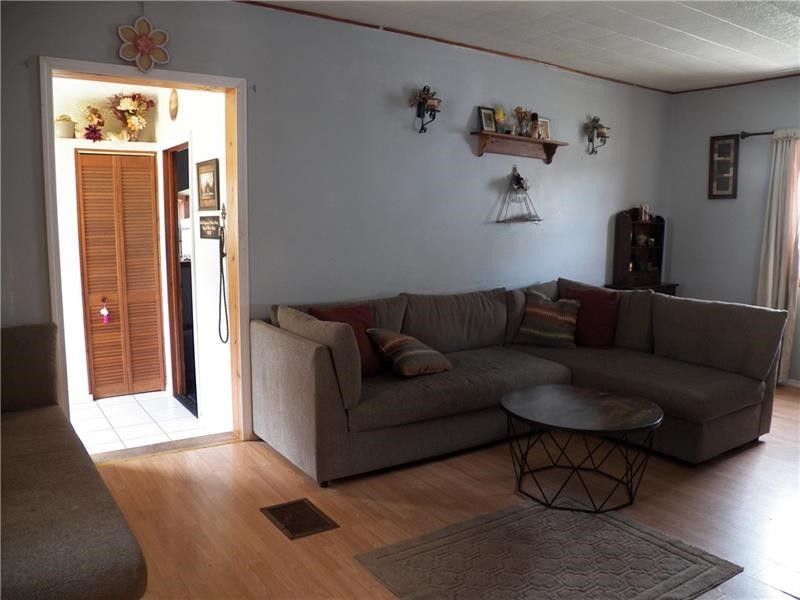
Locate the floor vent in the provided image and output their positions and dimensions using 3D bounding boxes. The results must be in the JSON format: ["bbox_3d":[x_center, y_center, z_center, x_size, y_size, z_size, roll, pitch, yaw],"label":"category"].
[{"bbox_3d":[-0.440,0.946,2.824,0.228,0.015,0.351,-4,7,-34],"label":"floor vent"}]

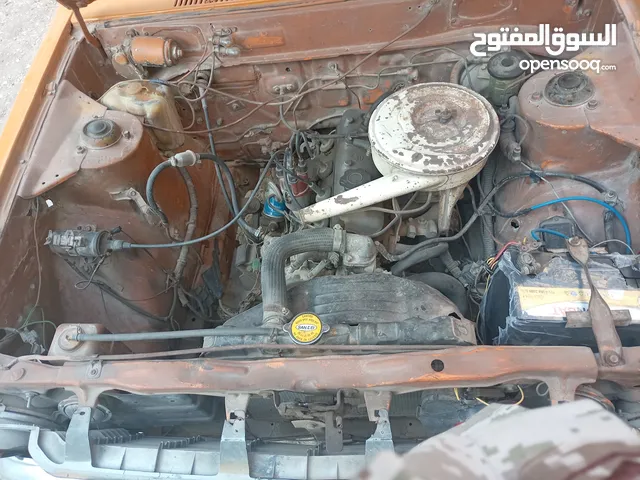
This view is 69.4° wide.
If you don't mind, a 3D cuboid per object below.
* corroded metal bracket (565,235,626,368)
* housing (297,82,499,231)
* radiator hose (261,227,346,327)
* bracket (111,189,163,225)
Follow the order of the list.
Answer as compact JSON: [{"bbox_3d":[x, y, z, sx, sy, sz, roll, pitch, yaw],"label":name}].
[{"bbox_3d":[0.433,0.094,0.739,0.038,0.035,0.215,-3,63,5],"label":"corroded metal bracket"},{"bbox_3d":[0.145,-0.191,0.936,0.425,0.105,0.262,-13,57,-1],"label":"housing"},{"bbox_3d":[-0.032,0.070,0.857,0.157,0.075,0.170,-3,58,5],"label":"radiator hose"},{"bbox_3d":[-0.412,-0.073,1.037,0.092,0.088,0.055,-3,58,5],"label":"bracket"}]

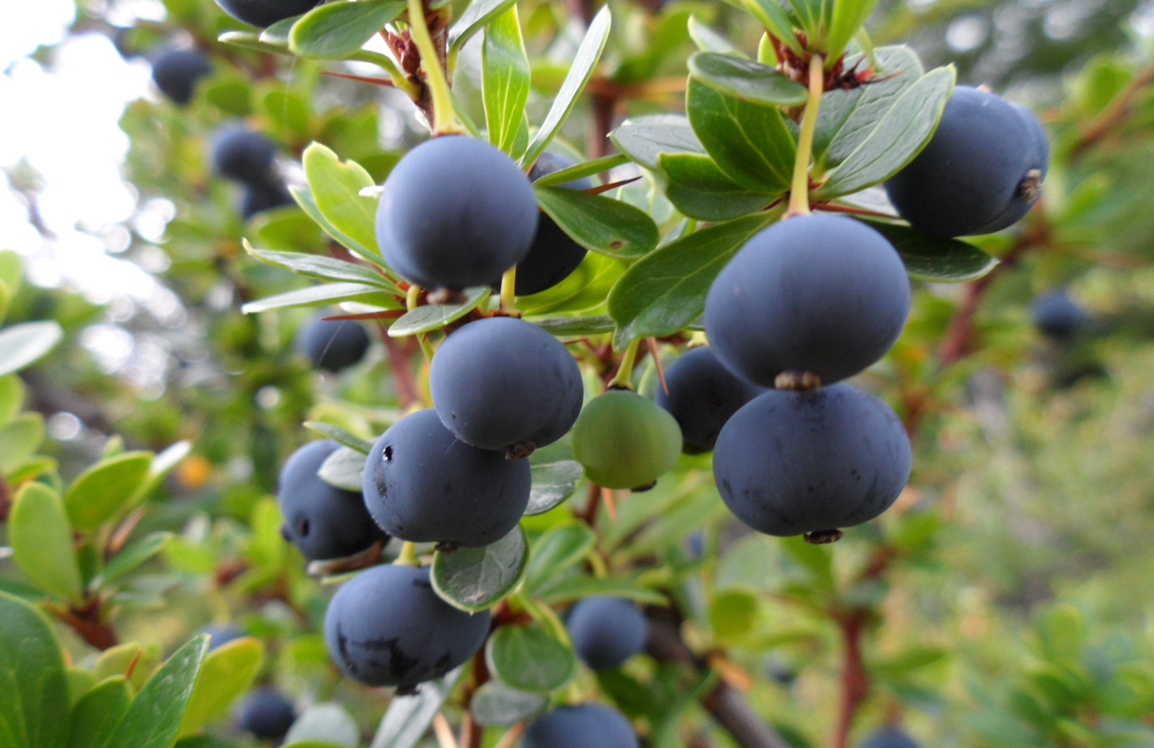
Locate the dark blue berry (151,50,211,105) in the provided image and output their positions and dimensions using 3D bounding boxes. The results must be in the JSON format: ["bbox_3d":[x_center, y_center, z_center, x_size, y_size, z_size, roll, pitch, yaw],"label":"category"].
[{"bbox_3d":[-0.072,-0.054,0.188,0.011,0.010,0.011,0,-3,0],"label":"dark blue berry"}]

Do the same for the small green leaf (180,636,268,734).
[{"bbox_3d":[-0.037,0.032,0.106,0.006,0.012,0.002,38,-10,-12],"label":"small green leaf"}]

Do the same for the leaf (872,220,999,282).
[{"bbox_3d":[0.026,-0.010,0.079,0.015,0.001,0.005,14,40,-11],"label":"leaf"}]

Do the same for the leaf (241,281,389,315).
[{"bbox_3d":[-0.022,-0.006,0.087,0.012,0.002,0.005,-6,26,-14],"label":"leaf"}]

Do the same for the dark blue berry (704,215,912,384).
[{"bbox_3d":[0.015,-0.005,0.066,0.013,0.011,0.013,0,-11,0],"label":"dark blue berry"}]

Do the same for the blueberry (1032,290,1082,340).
[{"bbox_3d":[0.110,-0.014,0.237,0.012,0.011,0.012,0,3,0],"label":"blueberry"}]

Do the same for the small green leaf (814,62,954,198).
[{"bbox_3d":[0.026,-0.020,0.088,0.015,0.006,0.002,-43,-38,16],"label":"small green leaf"}]

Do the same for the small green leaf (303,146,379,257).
[{"bbox_3d":[-0.017,-0.013,0.079,0.005,0.012,0.001,-41,16,-28],"label":"small green leaf"}]

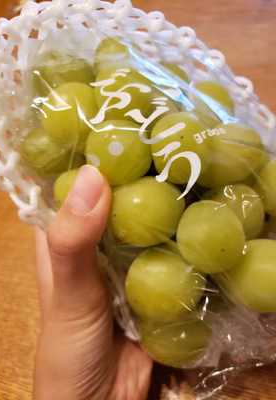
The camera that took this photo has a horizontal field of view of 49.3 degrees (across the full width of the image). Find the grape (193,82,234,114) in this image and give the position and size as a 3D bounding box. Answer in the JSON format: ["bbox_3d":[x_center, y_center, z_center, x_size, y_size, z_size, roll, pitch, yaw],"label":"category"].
[{"bbox_3d":[0.039,-0.050,0.163,0.026,0.028,0.026,-7,51,0],"label":"grape"}]

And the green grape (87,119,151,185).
[{"bbox_3d":[-0.008,-0.019,0.122,0.026,0.027,0.026,0,49,0],"label":"green grape"}]

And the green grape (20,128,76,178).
[{"bbox_3d":[-0.045,-0.024,0.151,0.027,0.027,0.027,-7,51,0],"label":"green grape"}]

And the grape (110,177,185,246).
[{"bbox_3d":[0.004,0.004,0.113,0.028,0.026,0.026,0,49,0],"label":"grape"}]

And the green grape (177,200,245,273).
[{"bbox_3d":[0.029,0.015,0.120,0.027,0.029,0.027,-7,51,0],"label":"green grape"}]

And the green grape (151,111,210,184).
[{"bbox_3d":[0.017,-0.021,0.120,0.025,0.028,0.025,-4,25,5],"label":"green grape"}]

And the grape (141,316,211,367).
[{"bbox_3d":[0.015,0.052,0.117,0.027,0.027,0.027,0,49,0],"label":"grape"}]

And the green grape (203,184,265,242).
[{"bbox_3d":[0.045,0.006,0.140,0.027,0.028,0.027,-7,51,0],"label":"green grape"}]

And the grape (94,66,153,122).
[{"bbox_3d":[-0.006,-0.049,0.140,0.027,0.028,0.027,-7,51,0],"label":"grape"}]

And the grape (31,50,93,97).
[{"bbox_3d":[-0.038,-0.062,0.152,0.029,0.028,0.029,-7,51,0],"label":"grape"}]

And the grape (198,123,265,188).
[{"bbox_3d":[0.040,-0.019,0.129,0.028,0.027,0.027,0,49,0],"label":"grape"}]

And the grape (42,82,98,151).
[{"bbox_3d":[-0.031,-0.038,0.136,0.026,0.029,0.026,-7,51,0],"label":"grape"}]

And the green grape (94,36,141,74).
[{"bbox_3d":[-0.010,-0.072,0.157,0.026,0.027,0.026,0,49,0],"label":"green grape"}]

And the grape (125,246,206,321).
[{"bbox_3d":[0.010,0.029,0.105,0.028,0.027,0.026,0,49,0],"label":"grape"}]

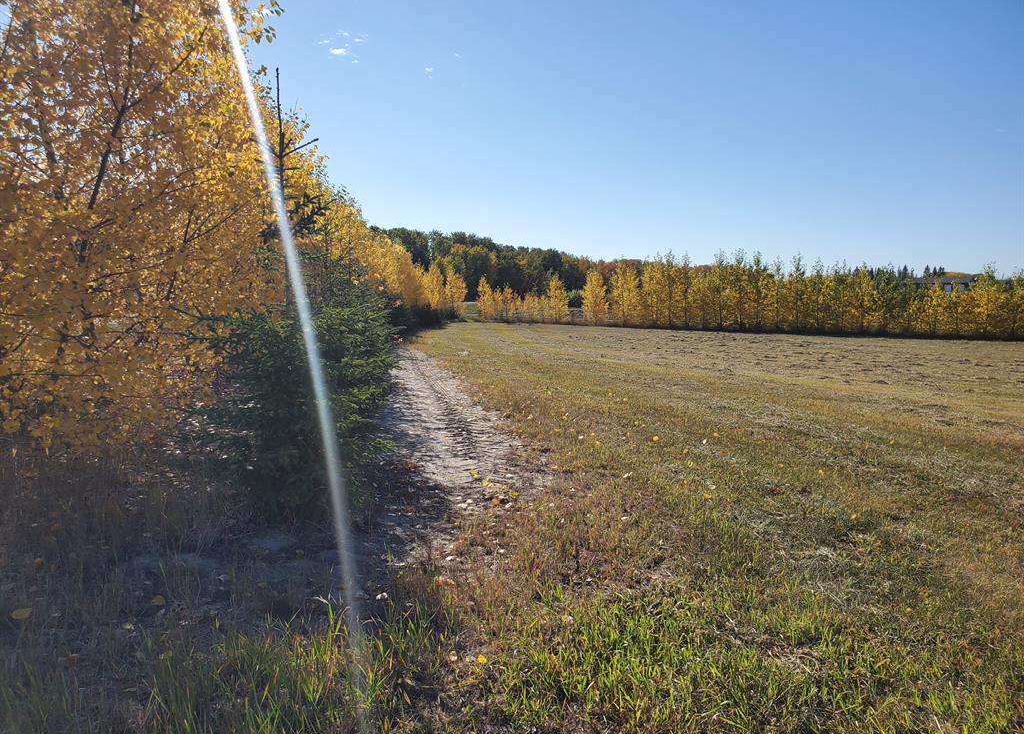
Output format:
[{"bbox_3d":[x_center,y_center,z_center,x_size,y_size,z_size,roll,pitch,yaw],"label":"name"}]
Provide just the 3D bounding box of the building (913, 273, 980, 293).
[{"bbox_3d":[84.352,-15.895,150.000,13.500,4.800,9.000,1,5,14],"label":"building"}]

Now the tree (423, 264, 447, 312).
[{"bbox_3d":[-4.333,-4.361,43.000,1.450,2.900,1.500,0,5,0],"label":"tree"}]

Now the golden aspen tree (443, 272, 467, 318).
[{"bbox_3d":[-3.464,-4.494,48.000,1.550,3.000,1.550,0,5,0],"label":"golden aspen tree"}]

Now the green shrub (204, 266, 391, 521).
[{"bbox_3d":[-1.590,0.204,5.700,1.450,1.900,1.400,0,5,0],"label":"green shrub"}]

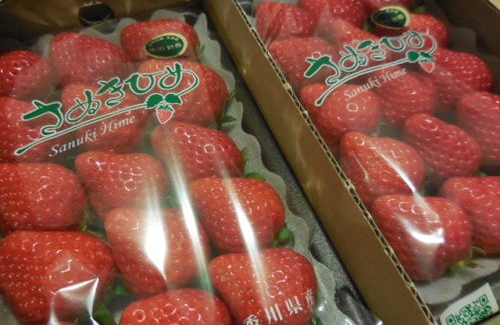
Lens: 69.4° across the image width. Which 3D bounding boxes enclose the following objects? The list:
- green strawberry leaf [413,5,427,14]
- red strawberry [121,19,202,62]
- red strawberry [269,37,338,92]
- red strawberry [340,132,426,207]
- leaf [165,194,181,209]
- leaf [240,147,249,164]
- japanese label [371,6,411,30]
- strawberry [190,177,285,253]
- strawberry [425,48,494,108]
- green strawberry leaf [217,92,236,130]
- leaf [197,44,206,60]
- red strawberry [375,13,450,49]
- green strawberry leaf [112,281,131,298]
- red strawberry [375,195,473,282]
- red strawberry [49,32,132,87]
[{"bbox_3d":[0.116,-0.105,0.247,0.009,0.006,0.007,-15,57,-15],"label":"green strawberry leaf"},{"bbox_3d":[-0.052,-0.066,0.212,0.045,0.035,0.035,17,55,-28],"label":"red strawberry"},{"bbox_3d":[0.030,-0.052,0.202,0.039,0.032,0.035,31,57,16],"label":"red strawberry"},{"bbox_3d":[0.060,0.004,0.164,0.039,0.032,0.035,34,58,19],"label":"red strawberry"},{"bbox_3d":[-0.037,0.019,0.173,0.008,0.004,0.007,0,59,-4],"label":"leaf"},{"bbox_3d":[-0.003,-0.004,0.188,0.005,0.003,0.009,0,59,-4],"label":"leaf"},{"bbox_3d":[0.083,-0.086,0.214,0.024,0.001,0.017,1,79,8],"label":"japanese label"},{"bbox_3d":[-0.005,0.021,0.145,0.038,0.031,0.031,23,55,11],"label":"strawberry"},{"bbox_3d":[0.123,-0.050,0.214,0.042,0.035,0.035,17,55,-28],"label":"strawberry"},{"bbox_3d":[-0.012,-0.026,0.181,0.010,0.012,0.017,-15,57,-15],"label":"green strawberry leaf"},{"bbox_3d":[-0.028,-0.064,0.208,0.006,0.009,0.006,-15,57,-15],"label":"leaf"},{"bbox_3d":[0.100,-0.075,0.225,0.040,0.033,0.036,15,54,6],"label":"red strawberry"},{"bbox_3d":[-0.054,0.053,0.151,0.008,0.004,0.006,0,59,-4],"label":"green strawberry leaf"},{"bbox_3d":[0.077,0.034,0.162,0.045,0.038,0.038,17,55,-28],"label":"red strawberry"},{"bbox_3d":[-0.089,-0.056,0.204,0.043,0.034,0.034,17,55,-28],"label":"red strawberry"}]

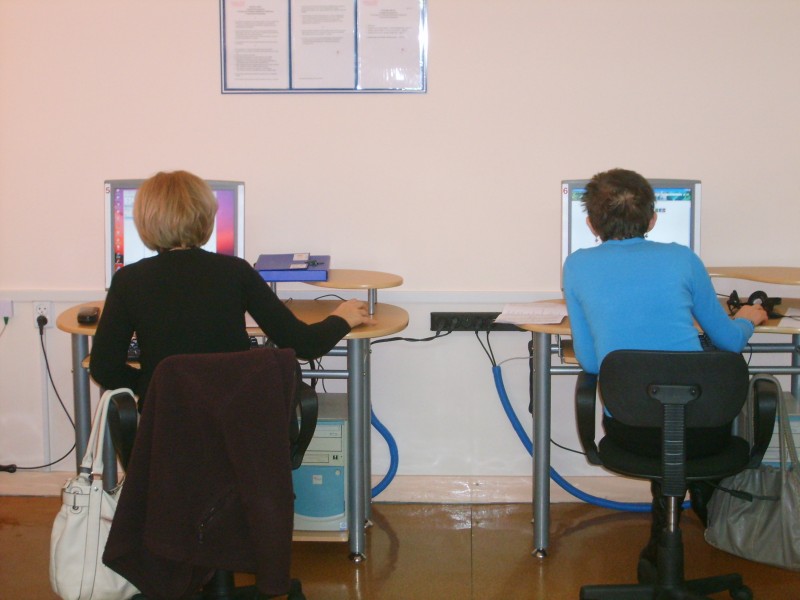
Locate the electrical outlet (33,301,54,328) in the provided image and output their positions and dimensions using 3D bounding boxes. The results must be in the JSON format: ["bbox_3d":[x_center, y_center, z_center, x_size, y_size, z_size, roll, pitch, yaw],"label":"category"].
[{"bbox_3d":[-1.266,0.052,4.992,0.066,0.094,0.040,0,9,2],"label":"electrical outlet"}]

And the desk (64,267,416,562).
[{"bbox_3d":[-0.530,0.355,4.684,1.120,0.855,0.650,0,9,2],"label":"desk"}]

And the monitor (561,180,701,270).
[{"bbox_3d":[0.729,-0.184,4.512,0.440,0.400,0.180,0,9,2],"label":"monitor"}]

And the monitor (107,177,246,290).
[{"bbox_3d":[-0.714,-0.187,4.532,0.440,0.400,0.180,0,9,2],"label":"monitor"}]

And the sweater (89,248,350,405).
[{"bbox_3d":[-0.510,0.067,4.054,0.680,0.460,0.540,0,9,2],"label":"sweater"}]

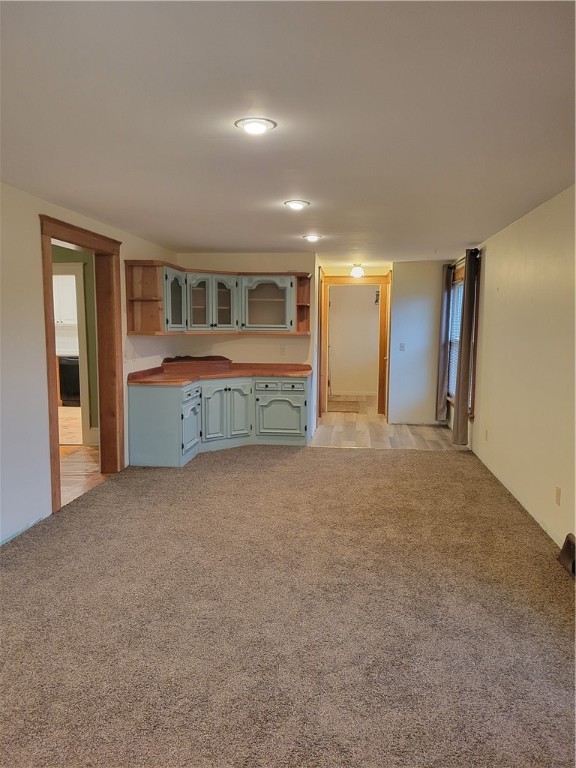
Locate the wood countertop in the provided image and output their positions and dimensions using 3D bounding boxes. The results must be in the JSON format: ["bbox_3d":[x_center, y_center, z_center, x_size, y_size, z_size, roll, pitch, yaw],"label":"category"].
[{"bbox_3d":[-0.675,-0.131,6.715,1.780,0.150,1.800,1,6,7],"label":"wood countertop"}]

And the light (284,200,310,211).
[{"bbox_3d":[0.068,-1.352,4.387,0.200,0.045,0.200,1,6,7],"label":"light"}]

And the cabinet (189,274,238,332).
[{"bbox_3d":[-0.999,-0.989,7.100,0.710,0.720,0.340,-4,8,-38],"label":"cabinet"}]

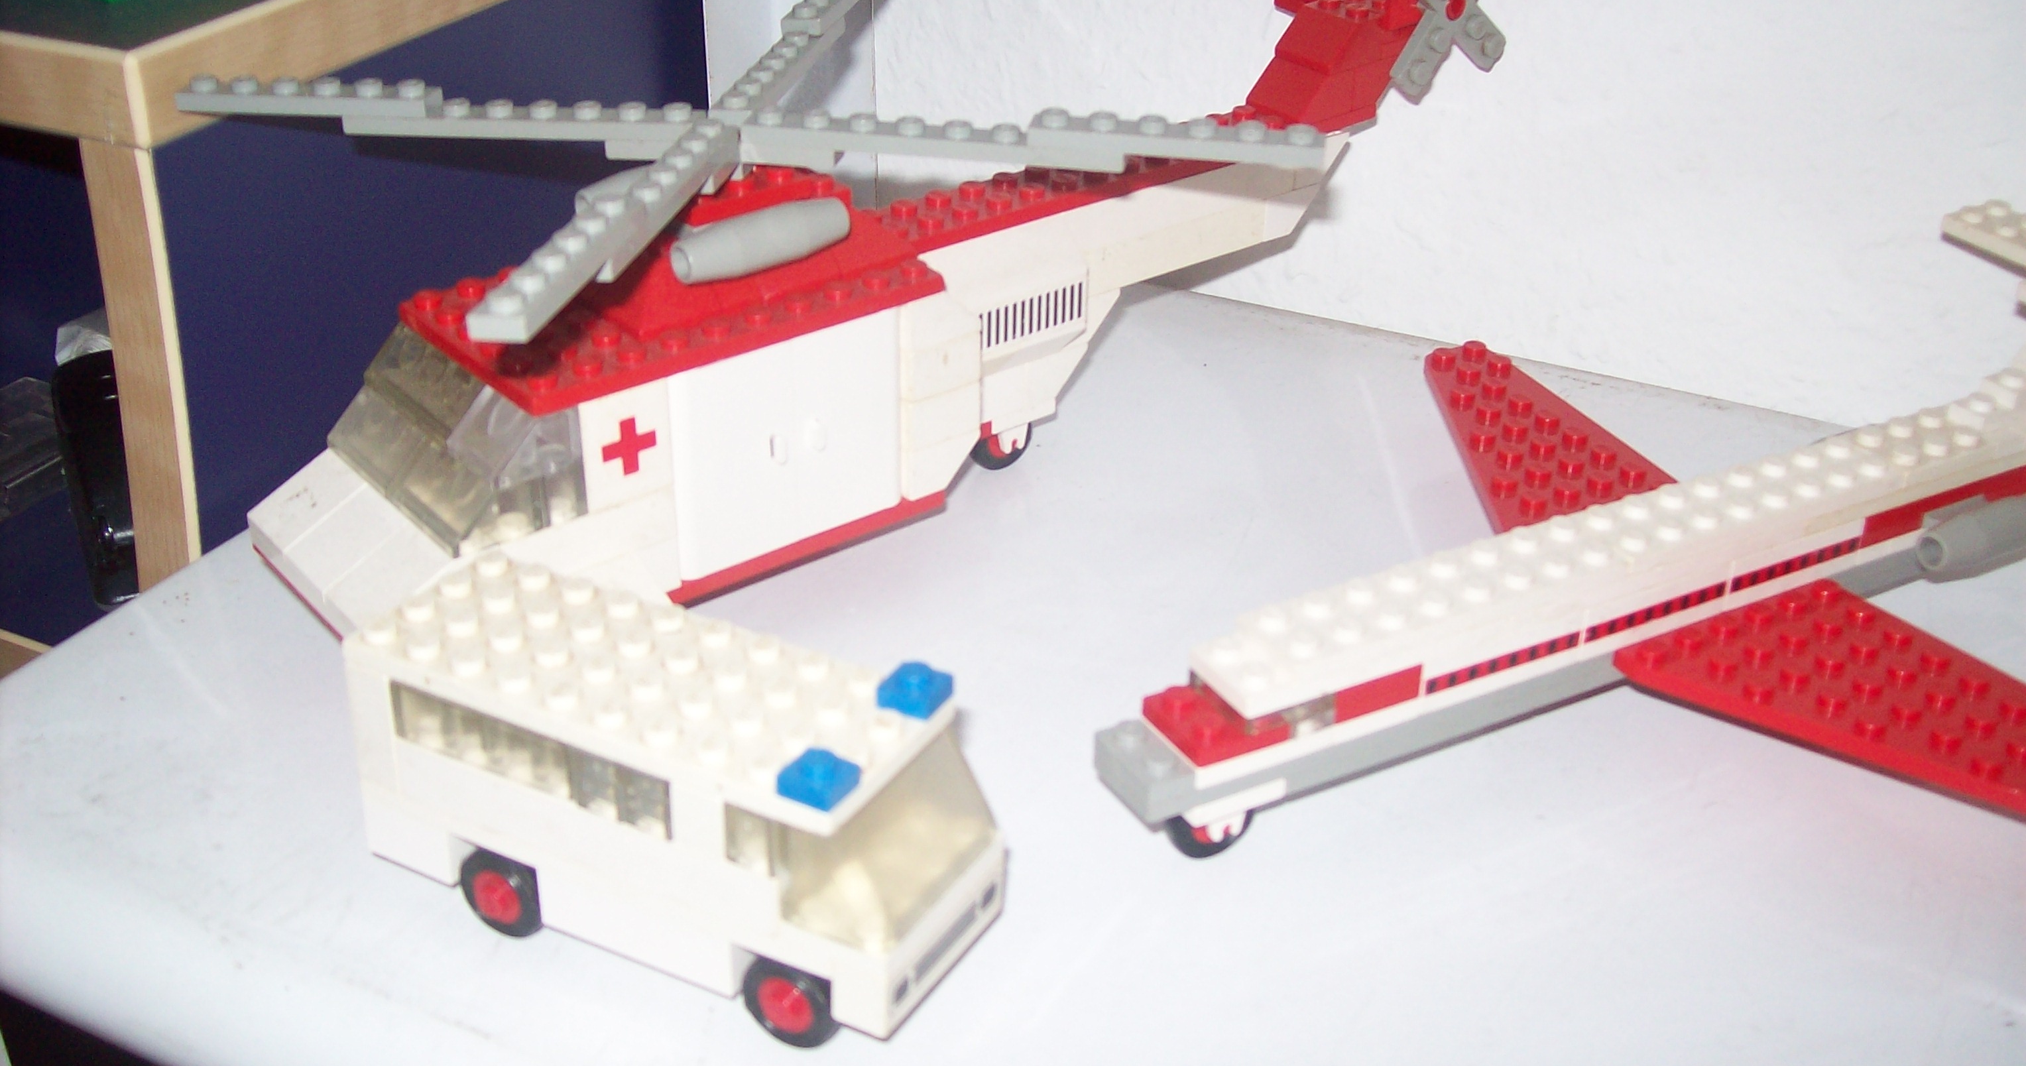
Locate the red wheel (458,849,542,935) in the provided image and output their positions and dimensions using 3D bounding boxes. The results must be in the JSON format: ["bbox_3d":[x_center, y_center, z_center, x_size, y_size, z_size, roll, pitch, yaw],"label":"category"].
[{"bbox_3d":[-0.072,0.049,0.300,0.014,0.014,0.005,15,31,24],"label":"red wheel"}]

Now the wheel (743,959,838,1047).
[{"bbox_3d":[-0.029,0.061,0.280,0.014,0.014,0.005,15,31,24],"label":"wheel"}]

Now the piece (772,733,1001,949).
[{"bbox_3d":[-0.016,0.038,0.277,0.016,0.016,0.032,15,31,24],"label":"piece"}]

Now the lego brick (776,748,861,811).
[{"bbox_3d":[-0.024,0.031,0.263,0.008,0.005,0.008,15,31,24],"label":"lego brick"}]

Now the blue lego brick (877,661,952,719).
[{"bbox_3d":[-0.013,0.021,0.282,0.008,0.005,0.008,15,31,24],"label":"blue lego brick"}]

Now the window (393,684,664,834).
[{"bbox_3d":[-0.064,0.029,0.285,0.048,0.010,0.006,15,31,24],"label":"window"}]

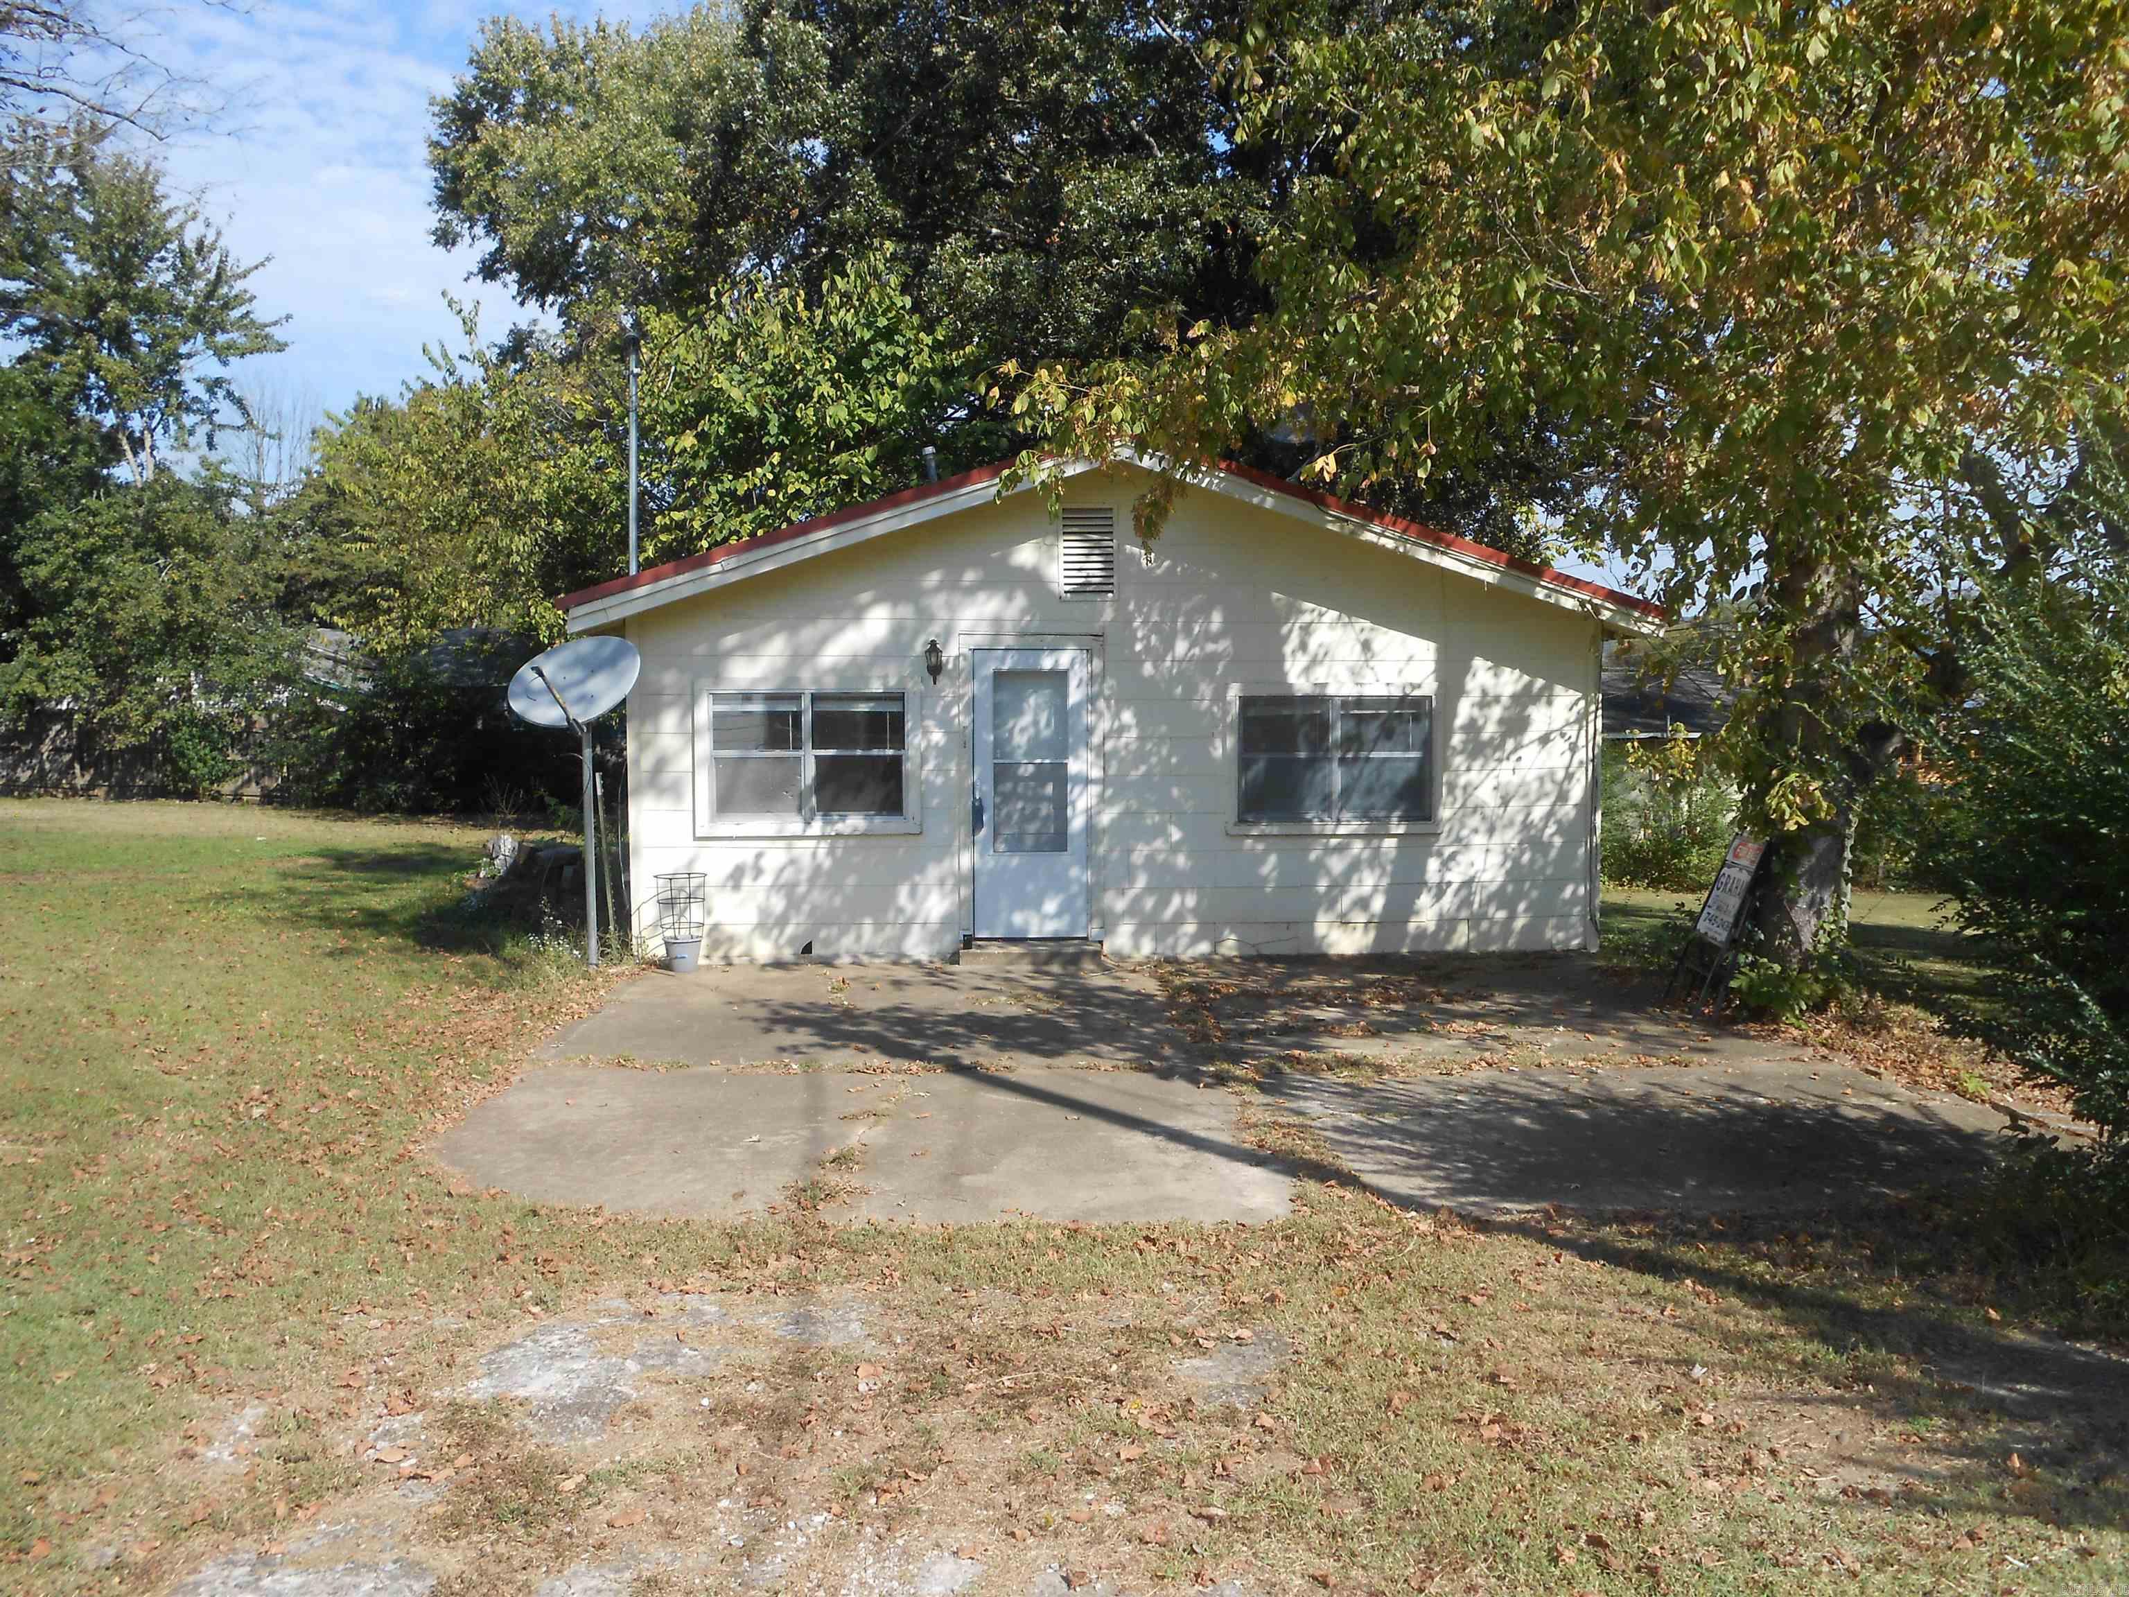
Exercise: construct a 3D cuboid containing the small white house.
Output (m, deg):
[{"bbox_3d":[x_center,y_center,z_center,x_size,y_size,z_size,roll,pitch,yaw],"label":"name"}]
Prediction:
[{"bbox_3d":[0.087,-0.856,15.408,7.740,3.720,8.600,0,2,-4],"label":"small white house"}]

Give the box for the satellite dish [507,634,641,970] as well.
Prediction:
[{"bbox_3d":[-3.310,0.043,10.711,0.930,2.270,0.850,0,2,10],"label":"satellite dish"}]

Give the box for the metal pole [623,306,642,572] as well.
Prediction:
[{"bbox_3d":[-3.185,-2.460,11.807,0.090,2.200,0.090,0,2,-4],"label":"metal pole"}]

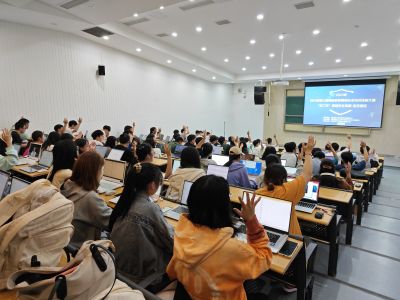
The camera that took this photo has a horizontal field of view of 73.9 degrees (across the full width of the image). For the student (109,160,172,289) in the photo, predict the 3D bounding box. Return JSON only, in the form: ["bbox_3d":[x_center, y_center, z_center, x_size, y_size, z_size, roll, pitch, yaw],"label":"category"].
[{"bbox_3d":[-0.297,0.677,1.828,0.490,1.190,0.620,8,15,40],"label":"student"}]

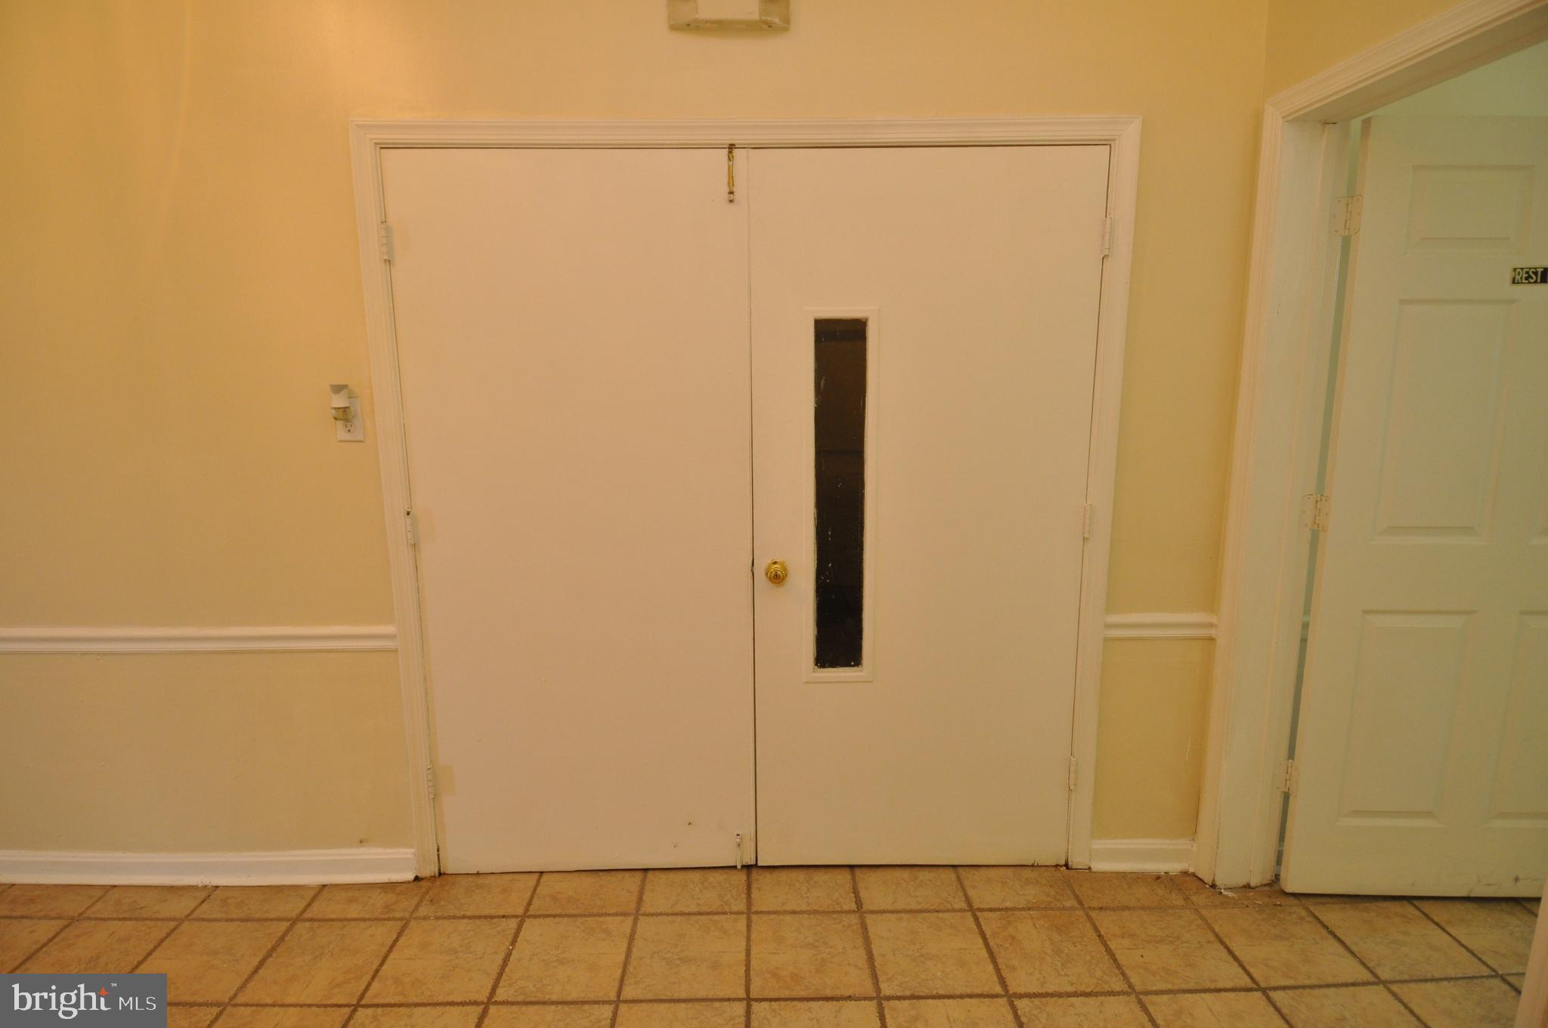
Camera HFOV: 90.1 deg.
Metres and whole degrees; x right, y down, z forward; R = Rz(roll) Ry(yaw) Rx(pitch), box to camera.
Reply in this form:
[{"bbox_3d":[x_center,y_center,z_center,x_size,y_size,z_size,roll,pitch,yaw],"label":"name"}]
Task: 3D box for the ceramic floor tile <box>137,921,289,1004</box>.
[{"bbox_3d":[-1.442,1.138,1.961,0.296,0.010,0.296,0,9,-1],"label":"ceramic floor tile"}]

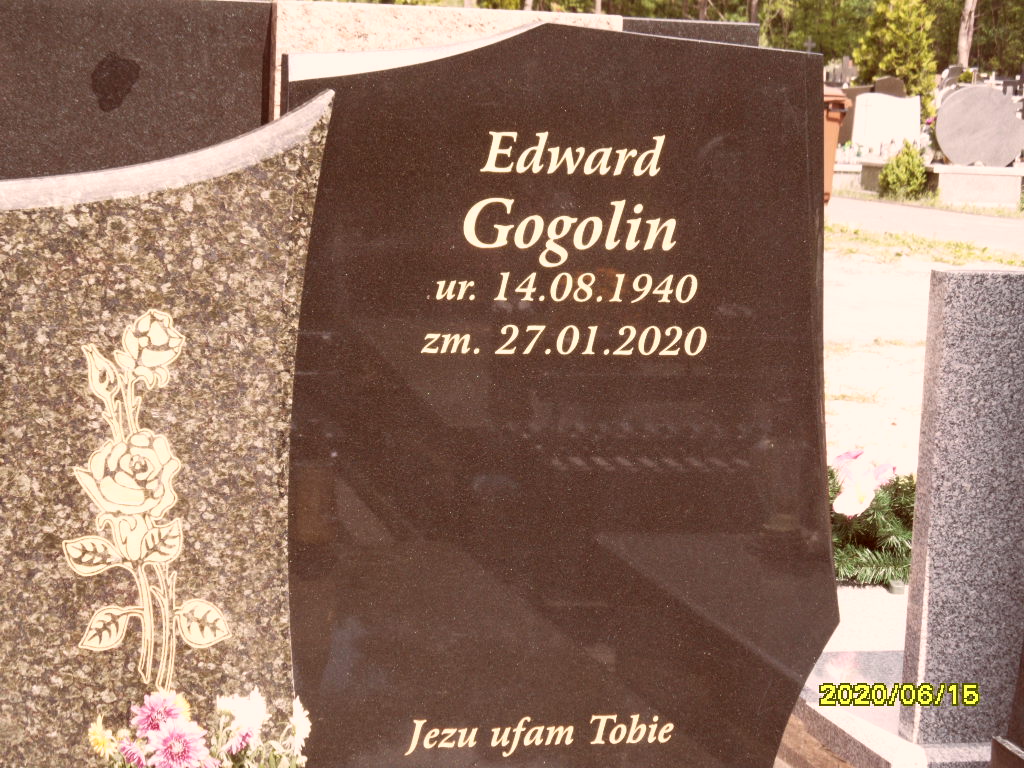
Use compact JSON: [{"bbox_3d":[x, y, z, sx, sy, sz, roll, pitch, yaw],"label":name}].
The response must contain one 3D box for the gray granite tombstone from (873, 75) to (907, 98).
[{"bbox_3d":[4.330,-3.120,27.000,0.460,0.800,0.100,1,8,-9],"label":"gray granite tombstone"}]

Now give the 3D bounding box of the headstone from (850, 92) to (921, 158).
[{"bbox_3d":[3.951,-2.731,25.000,0.700,0.680,0.100,1,8,-9],"label":"headstone"}]

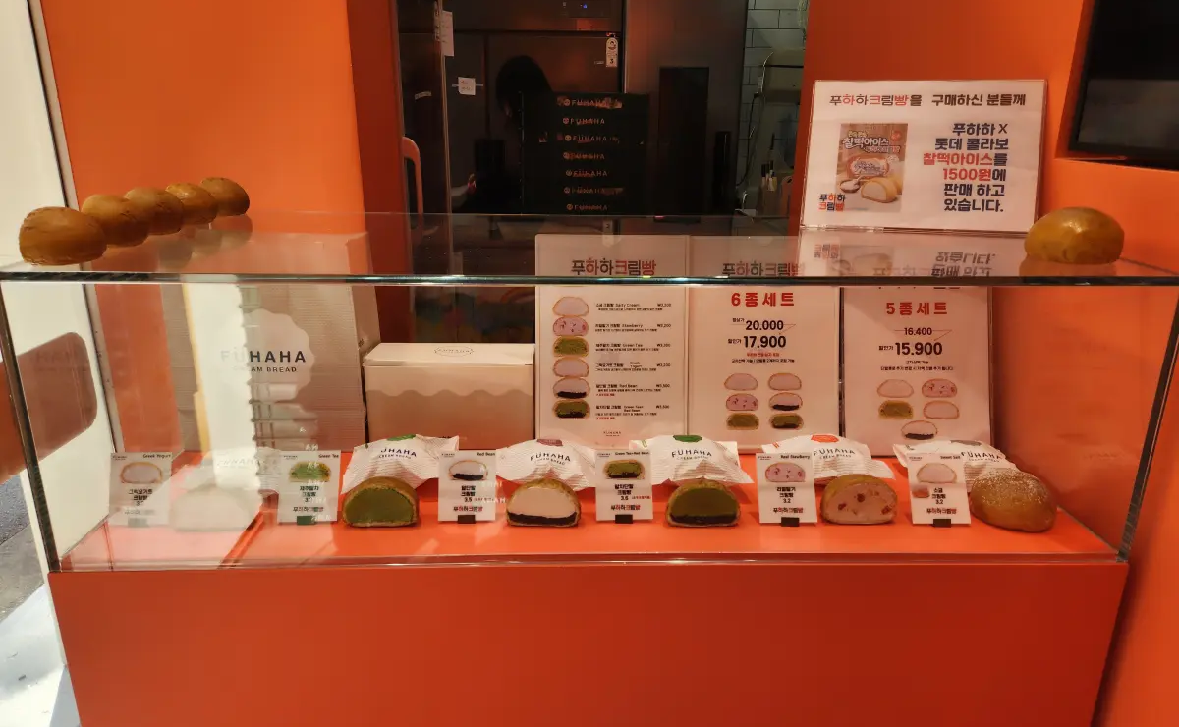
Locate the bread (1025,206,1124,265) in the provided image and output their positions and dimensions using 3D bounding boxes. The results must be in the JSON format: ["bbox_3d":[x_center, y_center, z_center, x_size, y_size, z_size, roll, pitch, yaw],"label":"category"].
[{"bbox_3d":[0.534,-0.143,0.865,0.096,0.057,0.090,0,17,-3],"label":"bread"}]

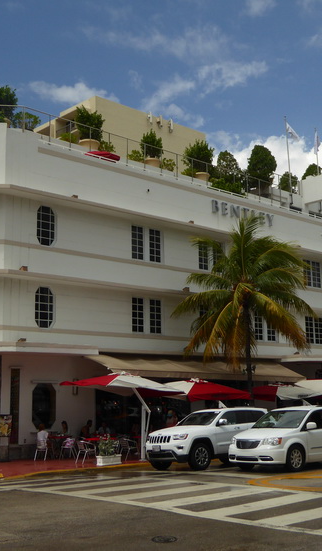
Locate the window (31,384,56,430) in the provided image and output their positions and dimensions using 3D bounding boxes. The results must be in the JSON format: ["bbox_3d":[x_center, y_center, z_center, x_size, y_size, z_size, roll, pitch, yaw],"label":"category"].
[{"bbox_3d":[-4.132,4.640,24.682,1.020,1.612,0.130,8,-14,-42],"label":"window"}]

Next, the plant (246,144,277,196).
[{"bbox_3d":[5.171,-5.340,36.018,1.450,2.945,1.450,-1,-10,0],"label":"plant"}]

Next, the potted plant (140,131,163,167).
[{"bbox_3d":[-0.368,-5.299,29.986,1.000,2.038,1.000,-1,-11,0],"label":"potted plant"}]

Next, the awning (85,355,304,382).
[{"bbox_3d":[2.126,4.224,31.561,12.600,1.000,1.650,8,-14,-41],"label":"awning"}]

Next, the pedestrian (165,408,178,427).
[{"bbox_3d":[0.402,5.573,24.894,0.500,1.620,0.350,-8,-13,34],"label":"pedestrian"}]

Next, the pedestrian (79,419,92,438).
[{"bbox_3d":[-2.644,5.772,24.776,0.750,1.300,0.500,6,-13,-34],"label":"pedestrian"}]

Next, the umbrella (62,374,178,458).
[{"bbox_3d":[-1.361,4.814,23.998,3.050,2.820,3.200,8,-14,-41],"label":"umbrella"}]

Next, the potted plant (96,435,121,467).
[{"bbox_3d":[-1.581,5.311,21.401,0.800,0.970,0.380,8,-14,-42],"label":"potted plant"}]

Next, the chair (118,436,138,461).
[{"bbox_3d":[-1.073,5.704,23.106,0.570,0.770,0.560,8,-14,-42],"label":"chair"}]

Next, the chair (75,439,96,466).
[{"bbox_3d":[-2.371,5.540,22.073,0.570,0.770,0.560,8,-14,-42],"label":"chair"}]

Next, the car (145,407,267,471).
[{"bbox_3d":[1.722,5.191,22.308,4.820,1.760,1.960,8,-14,-41],"label":"car"}]

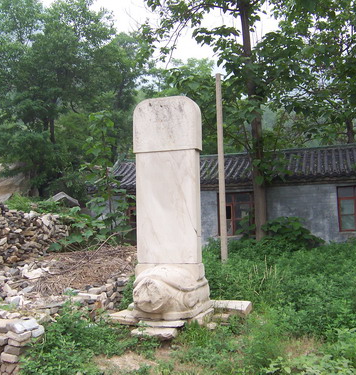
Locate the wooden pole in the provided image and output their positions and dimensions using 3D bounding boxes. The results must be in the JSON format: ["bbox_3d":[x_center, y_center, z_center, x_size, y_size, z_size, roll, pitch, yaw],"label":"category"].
[{"bbox_3d":[0.971,-0.441,10.500,0.135,4.200,0.135,-2,-3,6],"label":"wooden pole"}]

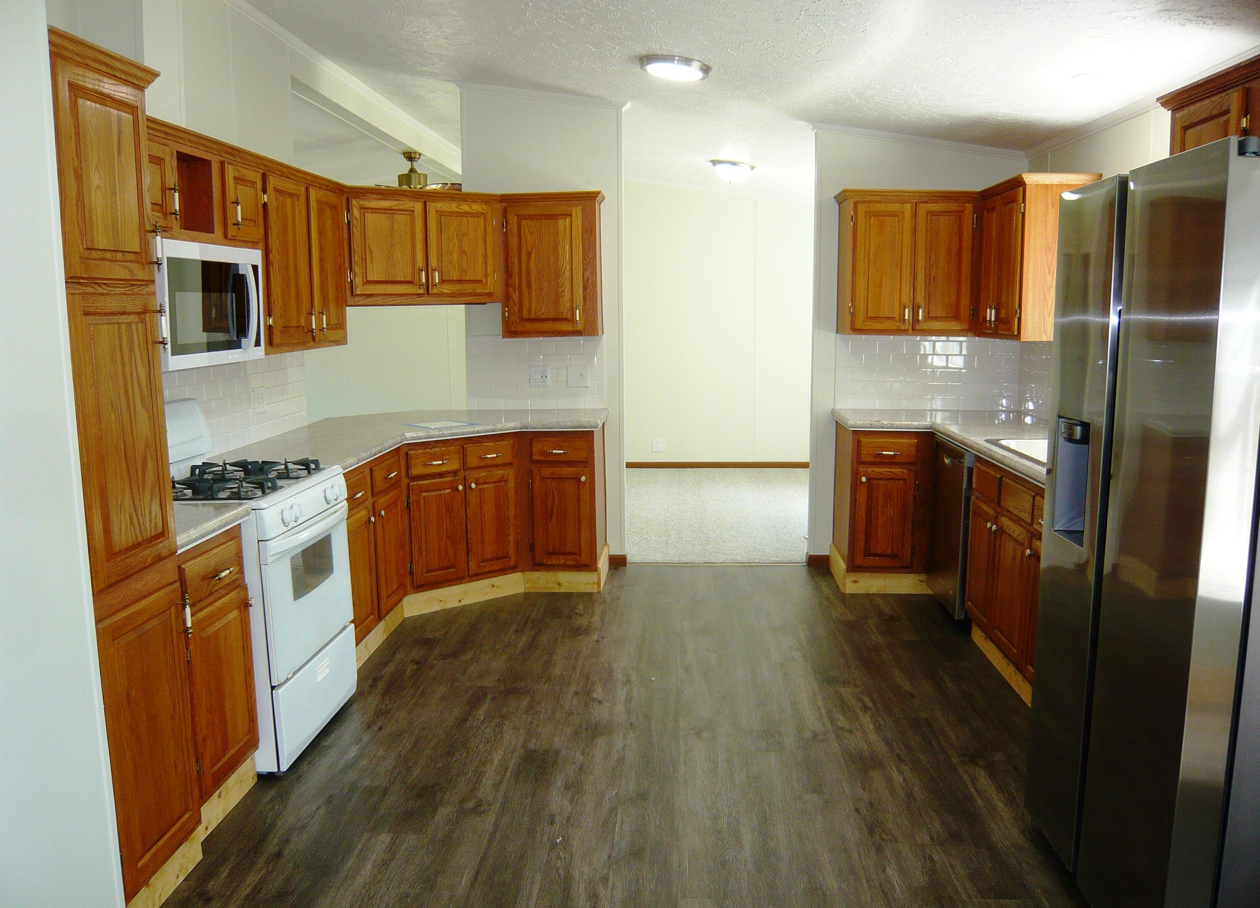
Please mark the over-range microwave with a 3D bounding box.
[{"bbox_3d":[-1.544,-0.504,3.441,0.386,0.396,0.738,0,8,3],"label":"over-range microwave"}]

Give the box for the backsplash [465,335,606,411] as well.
[{"bbox_3d":[-0.543,-0.471,5.881,0.810,0.437,0.015,0,8,4],"label":"backsplash"}]

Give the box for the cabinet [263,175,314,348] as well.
[{"bbox_3d":[-1.534,-0.767,4.165,0.330,0.700,0.490,0,8,4],"label":"cabinet"}]

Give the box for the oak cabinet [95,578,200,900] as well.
[{"bbox_3d":[-1.447,0.699,2.529,0.564,0.693,0.396,0,8,3],"label":"oak cabinet"}]

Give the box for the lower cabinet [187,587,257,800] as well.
[{"bbox_3d":[-1.438,0.696,3.009,0.510,0.540,0.381,0,8,3],"label":"lower cabinet"}]

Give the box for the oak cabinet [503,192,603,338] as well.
[{"bbox_3d":[-0.421,-1.030,5.626,0.540,0.755,0.340,0,8,4],"label":"oak cabinet"}]

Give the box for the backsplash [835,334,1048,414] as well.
[{"bbox_3d":[1.657,-0.430,5.502,1.020,0.432,0.446,0,8,3],"label":"backsplash"}]

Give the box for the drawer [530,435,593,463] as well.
[{"bbox_3d":[-0.352,-0.046,5.494,0.310,0.135,0.450,0,8,4],"label":"drawer"}]

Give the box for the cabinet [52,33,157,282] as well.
[{"bbox_3d":[-1.487,-0.660,2.410,0.620,0.520,0.430,0,8,4],"label":"cabinet"}]

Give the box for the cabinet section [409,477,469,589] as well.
[{"bbox_3d":[-1.099,0.360,5.220,0.307,0.520,0.480,-8,11,-41],"label":"cabinet section"}]

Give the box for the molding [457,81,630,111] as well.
[{"bbox_3d":[-0.478,-1.966,5.593,0.950,0.059,0.050,8,9,2],"label":"molding"}]

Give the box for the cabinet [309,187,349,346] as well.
[{"bbox_3d":[-1.500,-0.824,4.539,0.337,0.673,0.426,0,8,3],"label":"cabinet"}]

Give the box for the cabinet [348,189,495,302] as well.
[{"bbox_3d":[-1.122,-1.055,5.243,0.940,0.575,0.340,-8,11,-42],"label":"cabinet"}]

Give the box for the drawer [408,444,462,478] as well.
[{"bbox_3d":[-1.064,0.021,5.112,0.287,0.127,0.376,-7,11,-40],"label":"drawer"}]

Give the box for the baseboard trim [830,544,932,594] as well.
[{"bbox_3d":[1.366,0.632,5.609,0.460,0.115,0.630,0,8,4],"label":"baseboard trim"}]

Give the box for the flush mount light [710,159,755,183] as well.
[{"bbox_3d":[0.746,-2.046,7.396,0.332,0.124,0.332,8,9,2],"label":"flush mount light"}]

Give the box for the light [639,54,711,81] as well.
[{"bbox_3d":[0.199,-1.701,4.496,0.320,0.055,0.320,8,9,2],"label":"light"}]

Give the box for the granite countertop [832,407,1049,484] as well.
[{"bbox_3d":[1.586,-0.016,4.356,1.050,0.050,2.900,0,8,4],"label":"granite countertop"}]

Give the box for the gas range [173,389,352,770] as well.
[{"bbox_3d":[-1.390,0.422,3.538,0.668,1.158,0.762,0,8,3],"label":"gas range"}]

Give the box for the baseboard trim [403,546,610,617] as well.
[{"bbox_3d":[-0.610,0.670,5.461,0.931,0.104,1.049,0,8,3],"label":"baseboard trim"}]

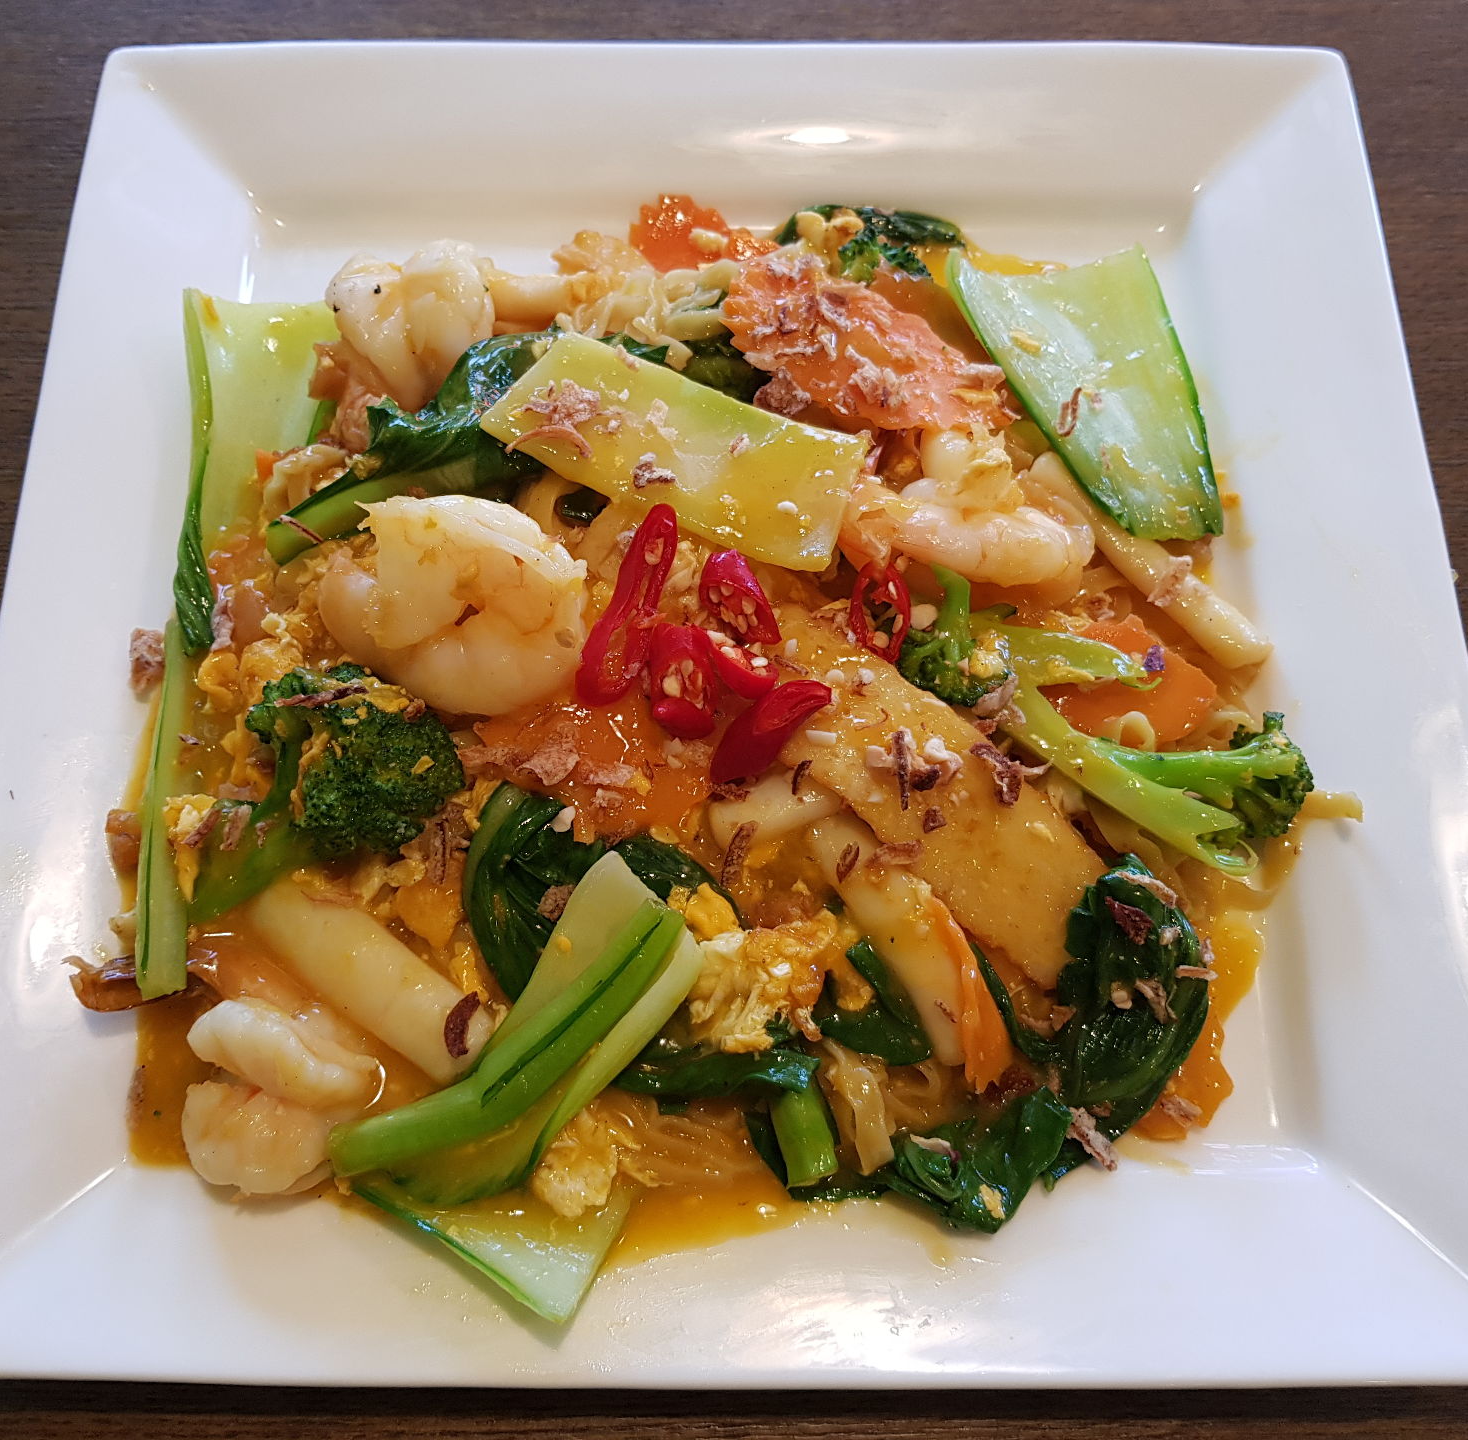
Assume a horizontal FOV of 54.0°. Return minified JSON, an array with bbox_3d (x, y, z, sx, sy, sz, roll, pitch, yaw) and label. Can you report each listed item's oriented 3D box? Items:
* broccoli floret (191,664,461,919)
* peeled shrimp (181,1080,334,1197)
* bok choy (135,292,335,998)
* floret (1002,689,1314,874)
[{"bbox_3d":[-0.077,0.012,0.269,0.056,0.032,0.040,-40,75,-13],"label":"broccoli floret"},{"bbox_3d":[-0.086,0.075,0.260,0.028,0.019,0.022,14,71,5],"label":"peeled shrimp"},{"bbox_3d":[-0.099,-0.022,0.287,0.033,0.020,0.152,-3,71,-1],"label":"bok choy"},{"bbox_3d":[0.079,0.010,0.271,0.059,0.024,0.033,9,71,3],"label":"floret"}]

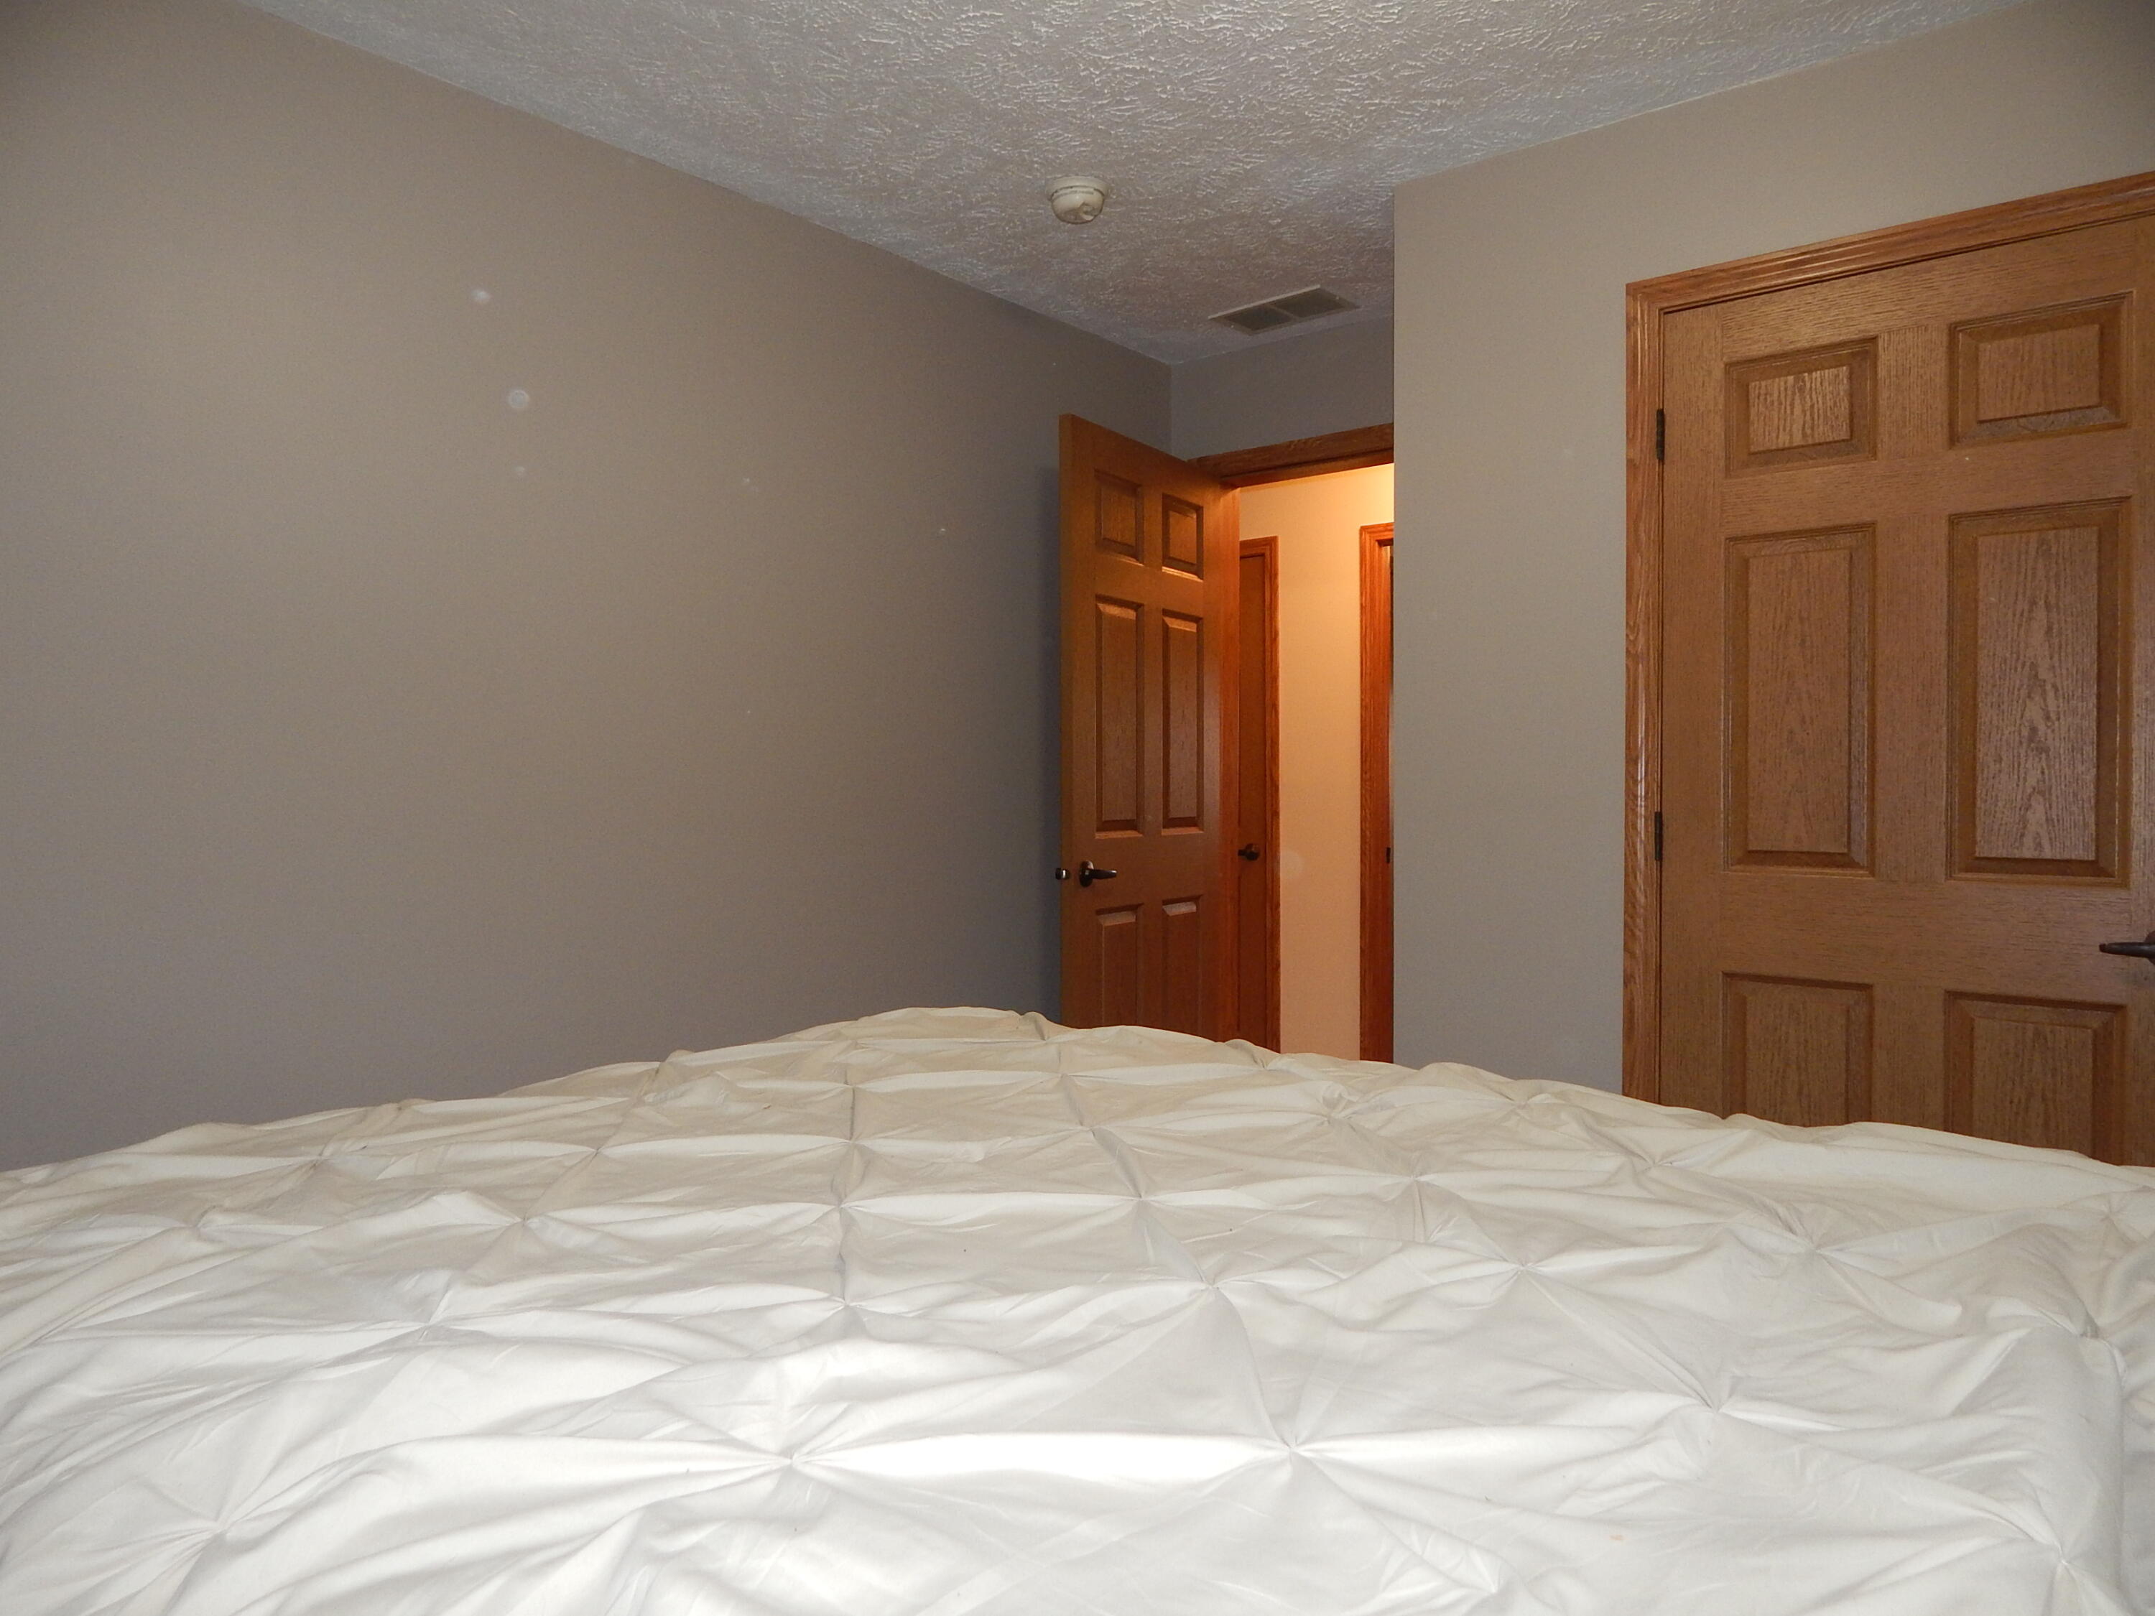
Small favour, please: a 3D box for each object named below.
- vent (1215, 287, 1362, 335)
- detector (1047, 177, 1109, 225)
[{"bbox_3d":[0.555,-1.328,3.679,0.357,0.014,0.192,1,2,43],"label":"vent"},{"bbox_3d":[0.002,-1.280,2.898,0.133,0.054,0.133,0,2,0],"label":"detector"}]

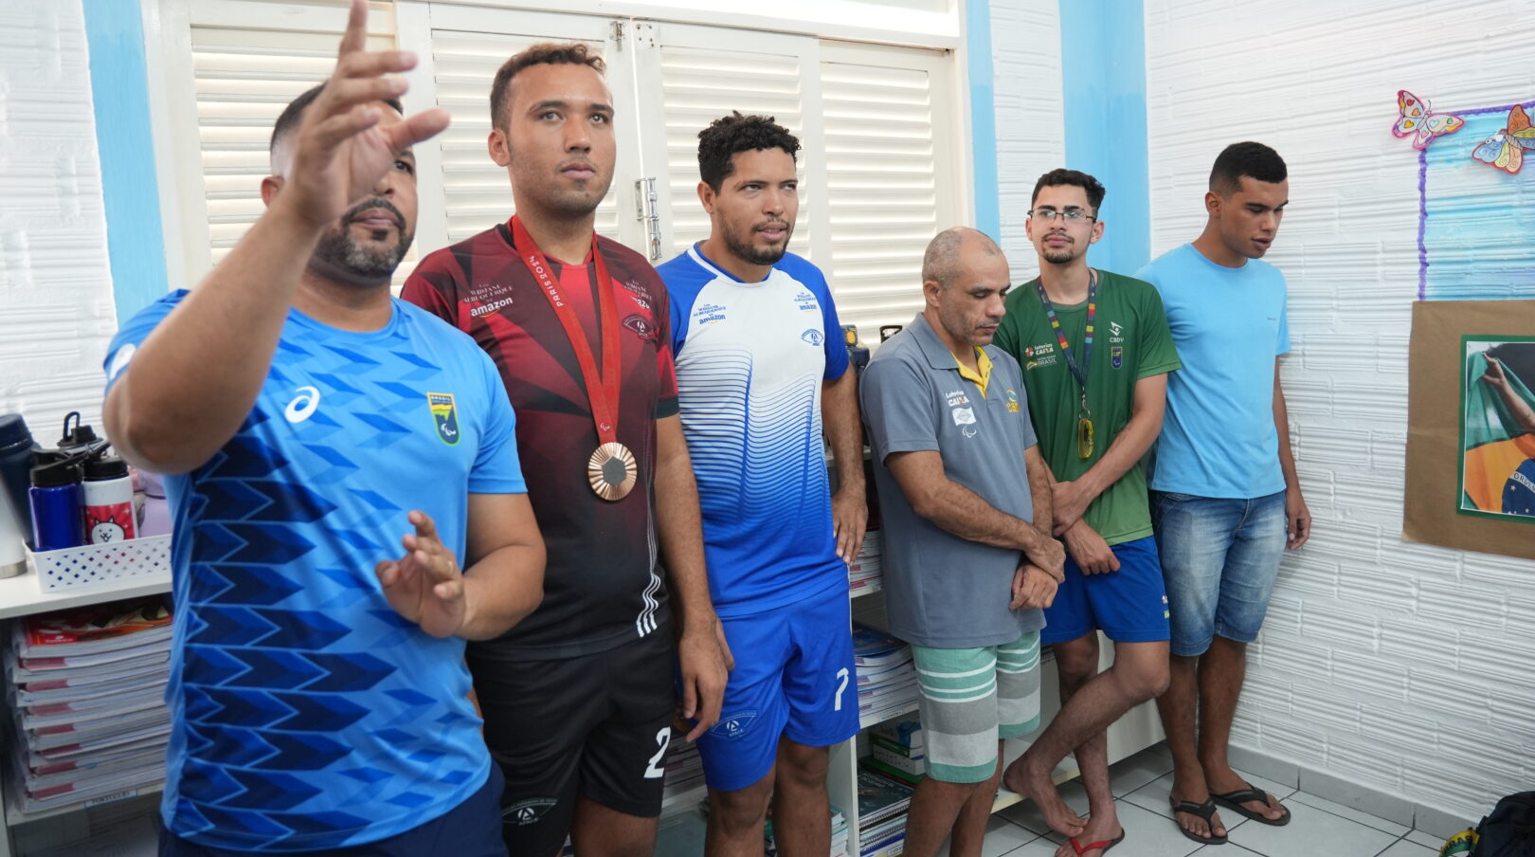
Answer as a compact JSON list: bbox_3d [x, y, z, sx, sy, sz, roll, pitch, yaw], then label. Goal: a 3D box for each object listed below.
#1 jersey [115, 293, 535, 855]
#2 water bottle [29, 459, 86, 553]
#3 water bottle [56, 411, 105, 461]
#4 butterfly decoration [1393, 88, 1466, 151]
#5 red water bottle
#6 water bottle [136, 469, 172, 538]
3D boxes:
[{"bbox_3d":[-0.597,0.169,1.420,0.520,0.700,0.320,-8,9,-31],"label":"jersey"},{"bbox_3d":[-1.134,0.144,1.704,0.074,0.215,0.074,-7,6,-36],"label":"water bottle"},{"bbox_3d":[-1.085,0.099,1.690,0.075,0.250,0.075,-9,9,-34],"label":"water bottle"},{"bbox_3d":[1.502,-0.703,2.420,0.012,0.130,0.150,-9,9,-34],"label":"butterfly decoration"},{"bbox_3d":[-1.006,0.126,1.640,0.077,0.190,0.077,-9,9,-34],"label":"red water bottle"},{"bbox_3d":[-0.963,0.141,1.690,0.080,0.170,0.080,-9,9,-34],"label":"water bottle"}]

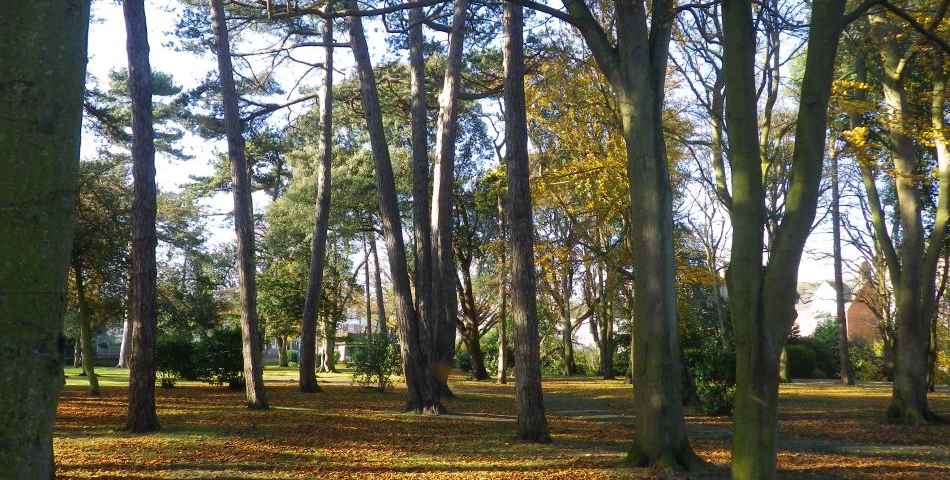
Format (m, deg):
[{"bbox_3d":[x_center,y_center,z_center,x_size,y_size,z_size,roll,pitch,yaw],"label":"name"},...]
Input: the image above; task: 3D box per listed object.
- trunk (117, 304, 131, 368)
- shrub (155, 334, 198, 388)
[{"bbox_3d":[-21.346,5.845,43.380,0.700,3.870,0.650,0,-8,0],"label":"trunk"},{"bbox_3d":[-11.038,4.429,26.331,1.750,1.860,1.600,0,-8,0],"label":"shrub"}]

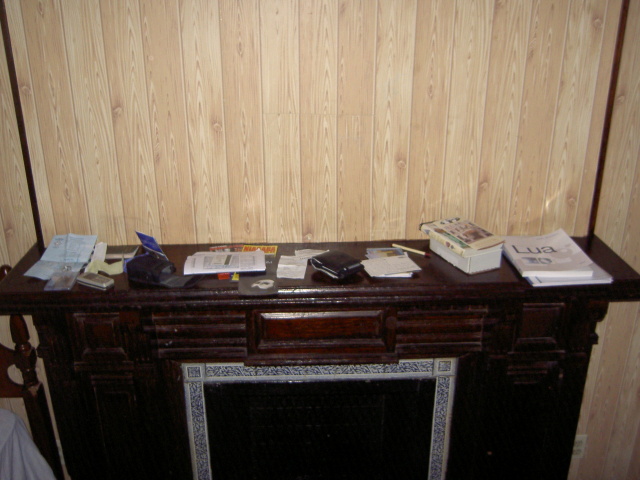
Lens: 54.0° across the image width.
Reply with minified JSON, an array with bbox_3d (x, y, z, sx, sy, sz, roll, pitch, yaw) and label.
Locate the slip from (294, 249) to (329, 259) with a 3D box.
[{"bbox_3d":[-0.023,0.040,1.840,0.098,0.006,0.055,0,22,0],"label":"slip"}]

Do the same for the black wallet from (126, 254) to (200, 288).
[{"bbox_3d":[-0.420,0.078,1.694,0.172,0.045,0.088,11,24,24],"label":"black wallet"}]

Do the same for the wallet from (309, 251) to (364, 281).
[{"bbox_3d":[0.045,0.069,1.739,0.098,0.028,0.117,-20,30,-41],"label":"wallet"}]

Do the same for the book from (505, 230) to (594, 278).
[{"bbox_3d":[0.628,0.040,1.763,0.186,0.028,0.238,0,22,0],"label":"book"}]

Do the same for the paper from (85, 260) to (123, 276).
[{"bbox_3d":[-0.589,0.074,1.732,0.090,0.024,0.068,1,22,3],"label":"paper"}]

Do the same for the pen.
[{"bbox_3d":[0.270,0.030,1.861,0.129,0.008,0.008,18,28,37],"label":"pen"}]

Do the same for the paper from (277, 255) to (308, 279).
[{"bbox_3d":[-0.074,0.074,1.754,0.075,0.007,0.142,2,22,5],"label":"paper"}]

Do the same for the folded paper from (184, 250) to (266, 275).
[{"bbox_3d":[-0.262,0.066,1.756,0.217,0.017,0.135,-3,22,-7],"label":"folded paper"}]

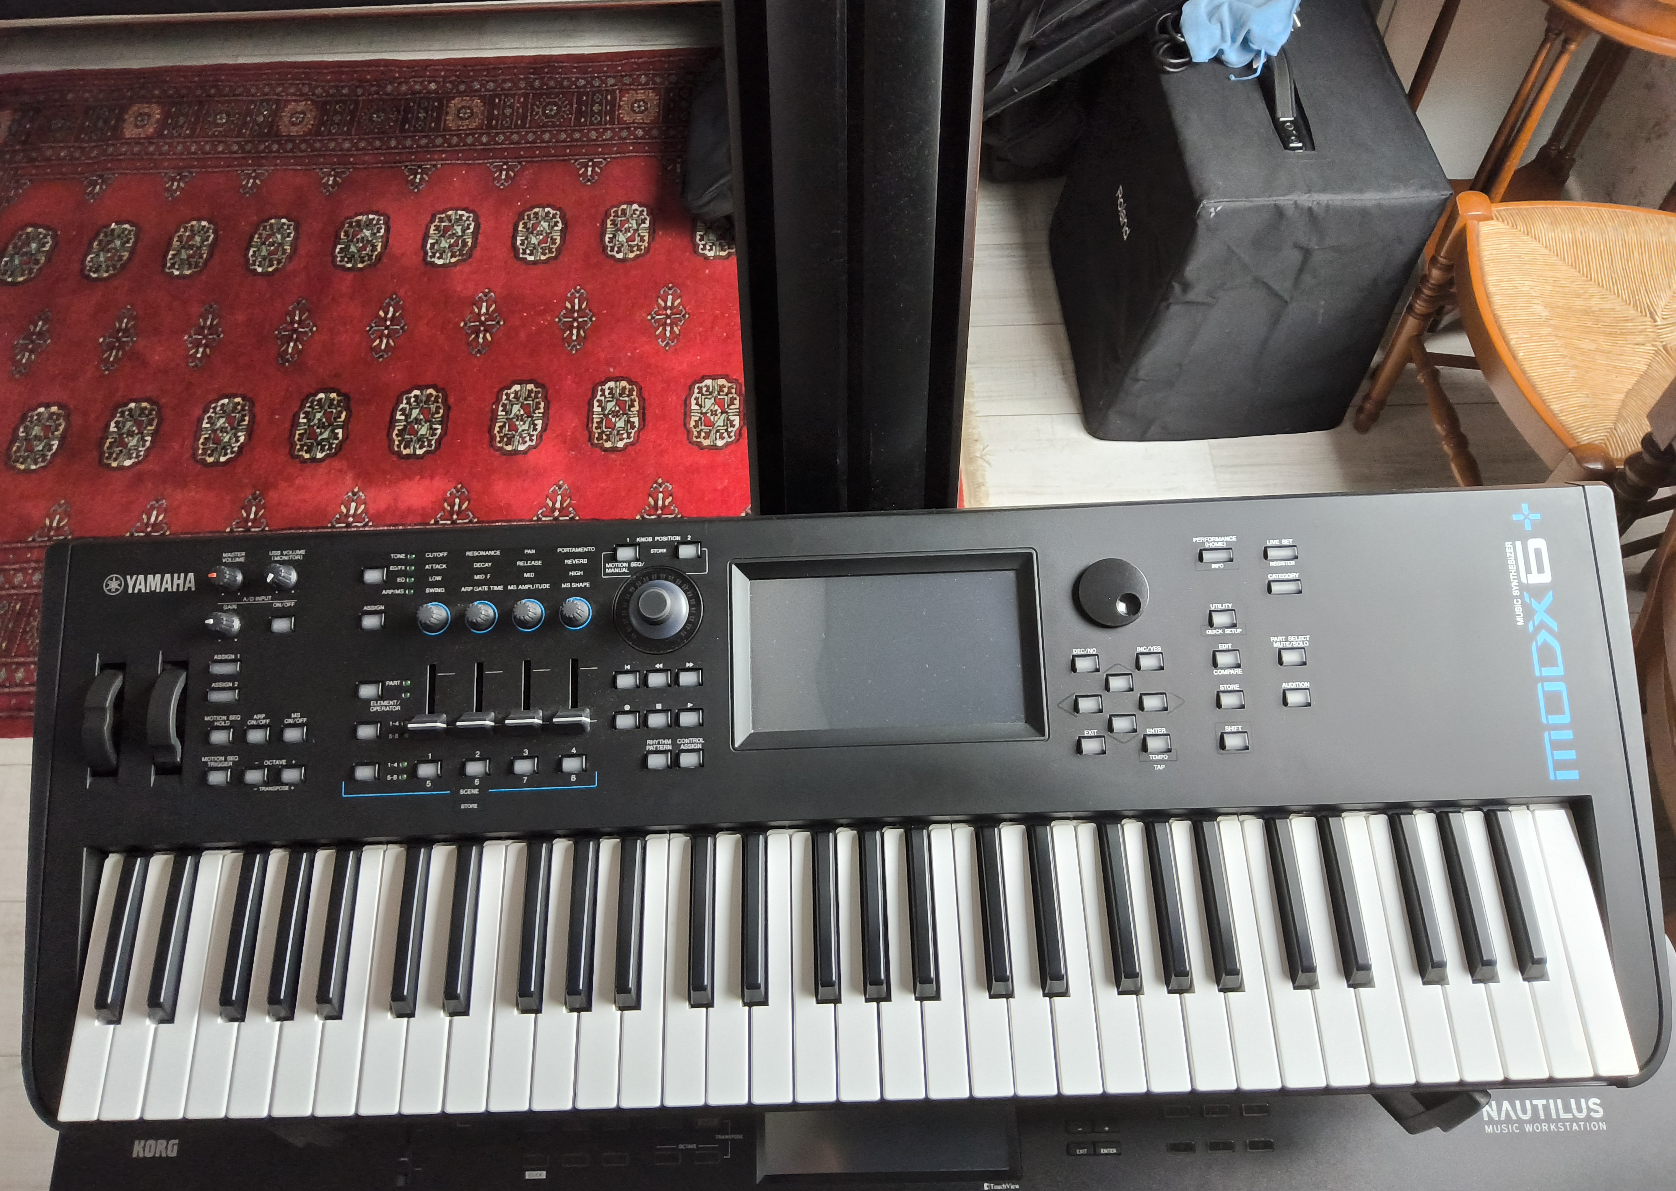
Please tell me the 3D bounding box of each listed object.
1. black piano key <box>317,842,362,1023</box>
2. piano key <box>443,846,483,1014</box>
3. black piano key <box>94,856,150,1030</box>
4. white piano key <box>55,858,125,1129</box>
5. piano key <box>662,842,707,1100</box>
[{"bbox_3d":[-0.281,0.189,0.679,0.013,0.013,0.094,-2,68,1],"label":"black piano key"},{"bbox_3d":[-0.211,0.186,0.679,0.013,0.011,0.094,-2,69,1],"label":"piano key"},{"bbox_3d":[-0.405,0.193,0.682,0.013,0.011,0.094,-2,69,1],"label":"black piano key"},{"bbox_3d":[-0.412,0.221,0.687,0.022,0.020,0.146,-2,68,1],"label":"white piano key"},{"bbox_3d":[-0.084,0.209,0.681,0.022,0.020,0.146,-2,68,1],"label":"piano key"}]

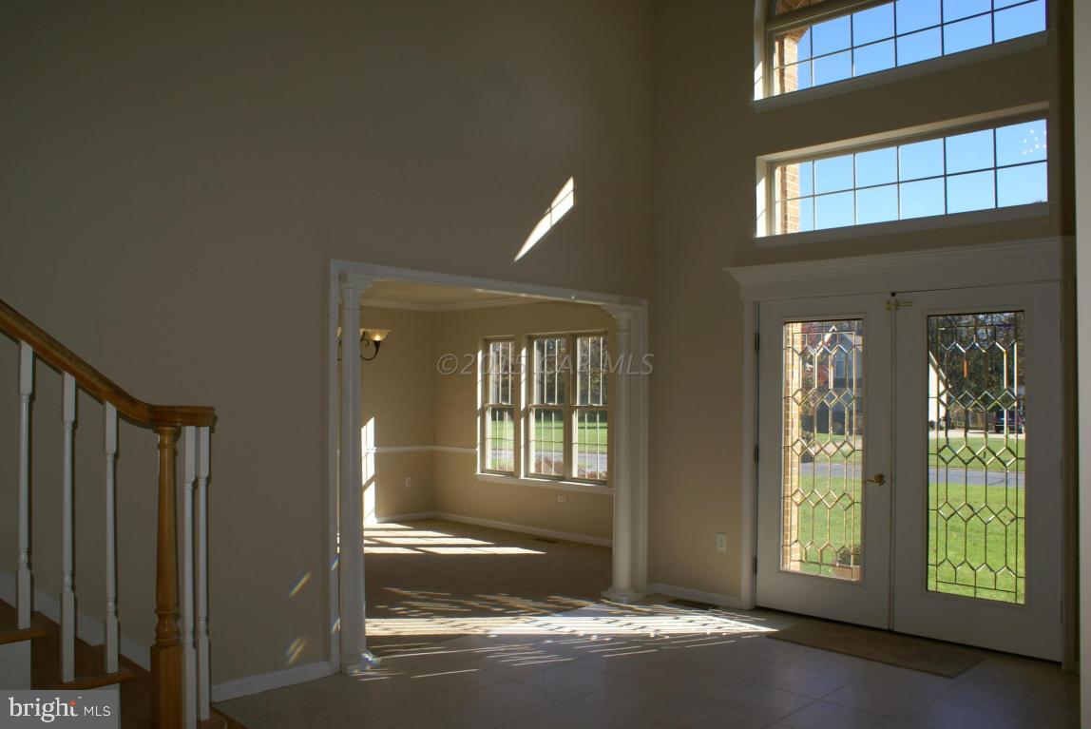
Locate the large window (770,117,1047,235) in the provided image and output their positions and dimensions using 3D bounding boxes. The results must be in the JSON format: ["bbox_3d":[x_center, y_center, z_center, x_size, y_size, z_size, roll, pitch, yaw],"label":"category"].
[{"bbox_3d":[2.188,-1.138,5.139,1.700,0.530,0.090,-1,-2,40],"label":"large window"}]

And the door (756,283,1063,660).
[{"bbox_3d":[2.130,0.594,5.015,1.780,2.070,0.080,-1,-2,40],"label":"door"}]

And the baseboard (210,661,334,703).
[{"bbox_3d":[-1.324,1.550,3.986,0.640,0.085,0.020,2,-2,-42],"label":"baseboard"}]

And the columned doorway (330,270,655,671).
[{"bbox_3d":[-0.226,0.561,5.110,2.520,2.150,0.220,2,-2,-42],"label":"columned doorway"}]

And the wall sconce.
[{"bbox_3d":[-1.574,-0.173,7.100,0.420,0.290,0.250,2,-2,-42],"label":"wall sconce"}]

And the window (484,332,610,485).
[{"bbox_3d":[-0.041,0.437,8.370,1.750,1.500,0.100,-1,-2,40],"label":"window"}]

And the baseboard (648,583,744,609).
[{"bbox_3d":[1.058,1.615,5.700,0.660,0.080,0.020,-1,-2,40],"label":"baseboard"}]

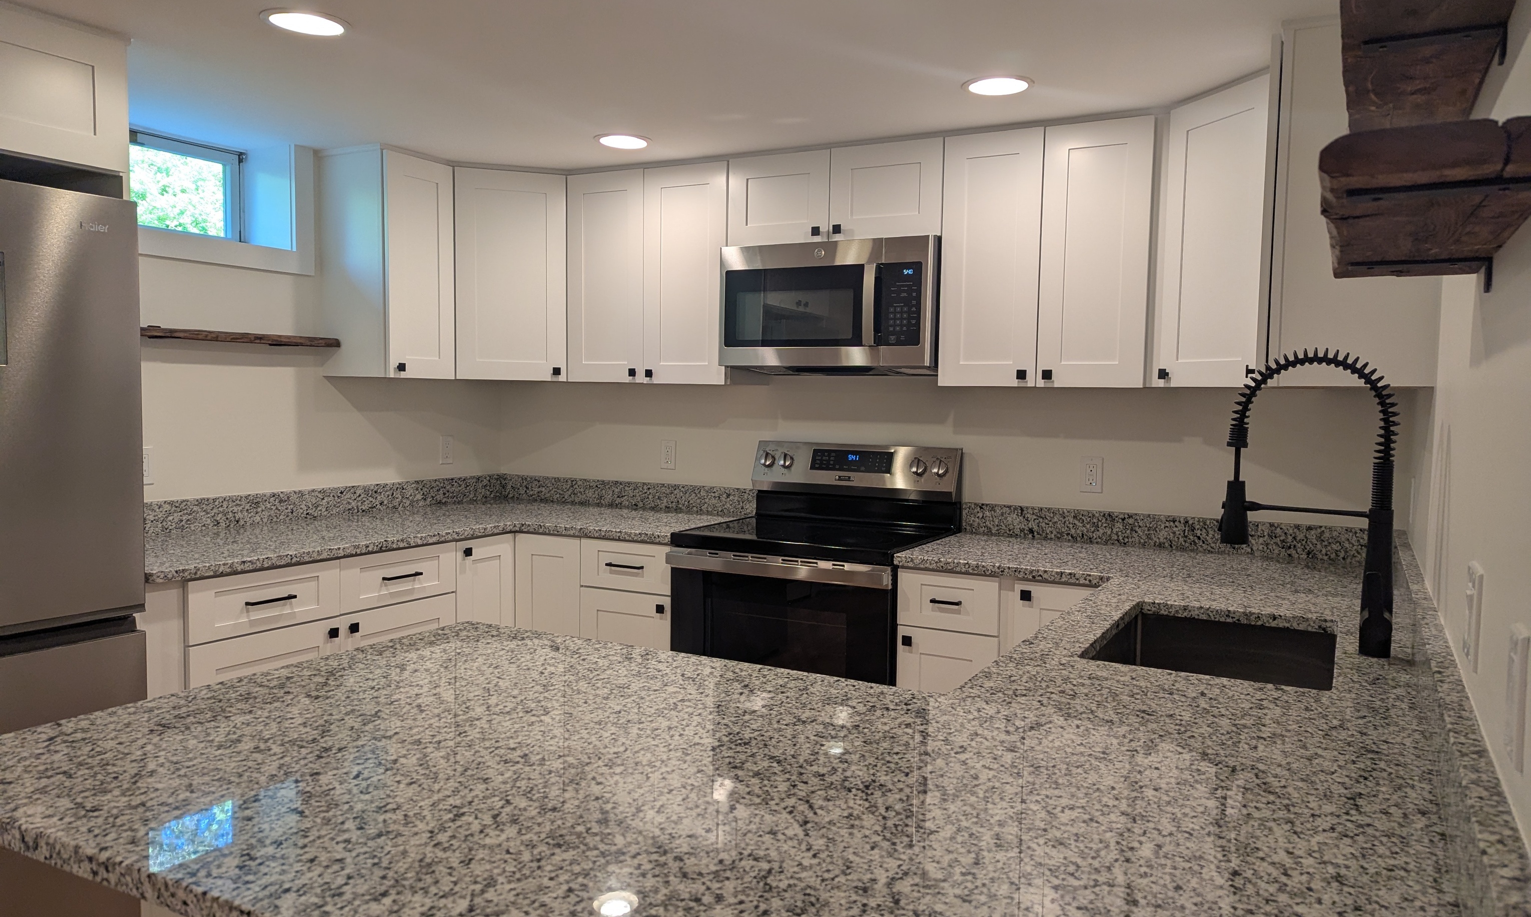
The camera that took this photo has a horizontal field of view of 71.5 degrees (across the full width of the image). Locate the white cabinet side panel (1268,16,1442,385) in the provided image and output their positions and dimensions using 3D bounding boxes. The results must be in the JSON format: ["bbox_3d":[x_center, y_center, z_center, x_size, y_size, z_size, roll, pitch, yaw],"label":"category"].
[{"bbox_3d":[1.290,-0.538,2.316,0.300,0.771,0.265,3,4,28],"label":"white cabinet side panel"}]

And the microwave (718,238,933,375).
[{"bbox_3d":[0.255,-0.490,3.515,0.752,0.410,0.380,3,4,28],"label":"microwave"}]

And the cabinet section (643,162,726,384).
[{"bbox_3d":[-0.207,-0.648,3.850,0.342,0.758,0.330,3,4,28],"label":"cabinet section"}]

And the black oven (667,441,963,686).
[{"bbox_3d":[0.162,0.564,3.468,0.758,1.199,0.645,3,4,28],"label":"black oven"}]

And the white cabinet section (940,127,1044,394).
[{"bbox_3d":[0.750,-0.603,3.340,0.305,0.758,0.330,3,4,28],"label":"white cabinet section"}]

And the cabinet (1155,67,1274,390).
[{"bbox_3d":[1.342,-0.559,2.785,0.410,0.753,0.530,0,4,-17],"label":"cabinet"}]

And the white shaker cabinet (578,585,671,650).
[{"bbox_3d":[-0.332,0.725,3.764,0.365,0.607,0.570,3,4,28],"label":"white shaker cabinet"}]

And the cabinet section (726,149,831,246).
[{"bbox_3d":[0.116,-0.865,3.667,0.380,0.293,0.330,3,4,28],"label":"cabinet section"}]

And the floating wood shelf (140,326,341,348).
[{"bbox_3d":[-1.692,-0.377,3.287,0.125,0.037,0.817,3,4,28],"label":"floating wood shelf"}]

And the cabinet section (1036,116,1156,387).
[{"bbox_3d":[1.019,-0.590,3.197,0.305,0.758,0.330,3,4,28],"label":"cabinet section"}]

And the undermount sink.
[{"bbox_3d":[0.873,0.482,2.059,0.422,0.230,0.655,3,4,28],"label":"undermount sink"}]

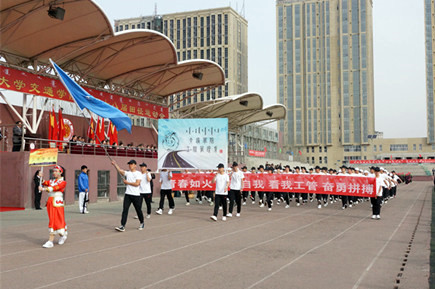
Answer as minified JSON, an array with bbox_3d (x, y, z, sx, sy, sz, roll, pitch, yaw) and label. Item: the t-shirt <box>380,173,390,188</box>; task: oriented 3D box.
[{"bbox_3d":[8.149,1.766,22.900,0.550,0.680,0.300,-2,-4,24],"label":"t-shirt"}]

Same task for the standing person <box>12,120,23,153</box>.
[{"bbox_3d":[-9.475,-0.237,22.300,0.400,1.730,0.520,-2,-4,24],"label":"standing person"}]

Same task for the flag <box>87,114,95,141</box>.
[{"bbox_3d":[-7.510,-0.948,27.900,0.350,1.750,0.500,-2,-4,24],"label":"flag"}]

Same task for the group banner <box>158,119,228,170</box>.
[{"bbox_3d":[-0.862,-0.005,16.194,2.541,1.740,0.070,-1,-4,16],"label":"group banner"}]

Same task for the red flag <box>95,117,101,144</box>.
[{"bbox_3d":[-7.266,-0.817,28.500,0.350,1.800,0.500,-2,-4,24],"label":"red flag"}]

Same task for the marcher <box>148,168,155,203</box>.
[{"bbox_3d":[-3.493,2.188,24.983,0.450,1.770,0.520,-2,-4,24],"label":"marcher"}]

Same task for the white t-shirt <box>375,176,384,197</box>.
[{"bbox_3d":[5.256,1.379,15.386,0.500,0.660,0.280,-2,-4,24],"label":"white t-shirt"}]

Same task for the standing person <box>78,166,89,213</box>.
[{"bbox_3d":[-4.986,1.692,17.641,0.360,1.760,0.480,0,-4,10],"label":"standing person"}]

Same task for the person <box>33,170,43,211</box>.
[{"bbox_3d":[-7.337,1.867,19.334,0.340,1.610,0.450,0,-4,10],"label":"person"}]

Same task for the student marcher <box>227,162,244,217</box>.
[{"bbox_3d":[0.630,1.599,16.422,0.540,1.840,0.550,-1,-4,22],"label":"student marcher"}]

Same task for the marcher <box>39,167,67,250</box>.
[{"bbox_3d":[-3.243,1.228,9.410,0.500,1.610,0.620,-2,-4,24],"label":"marcher"}]

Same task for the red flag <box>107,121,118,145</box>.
[{"bbox_3d":[-6.670,-0.826,29.900,0.400,1.850,0.600,-2,-4,24],"label":"red flag"}]

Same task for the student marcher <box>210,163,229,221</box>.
[{"bbox_3d":[0.078,1.537,15.148,0.540,1.790,0.580,-1,-4,22],"label":"student marcher"}]

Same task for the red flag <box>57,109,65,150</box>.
[{"bbox_3d":[-7.658,-0.698,23.004,0.250,2.031,0.420,-1,-4,25],"label":"red flag"}]

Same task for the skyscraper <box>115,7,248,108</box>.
[{"bbox_3d":[-13.201,-15.493,164.744,43.000,55.500,15.700,-1,-4,21],"label":"skyscraper"}]

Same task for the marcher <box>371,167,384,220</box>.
[{"bbox_3d":[5.188,1.591,15.366,0.520,1.720,0.400,-2,-4,24],"label":"marcher"}]

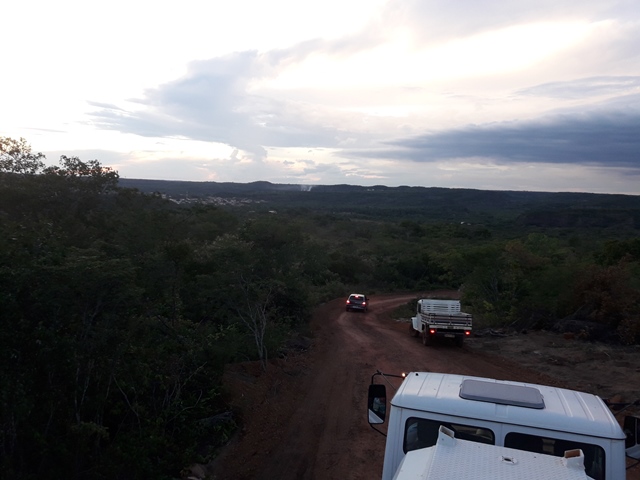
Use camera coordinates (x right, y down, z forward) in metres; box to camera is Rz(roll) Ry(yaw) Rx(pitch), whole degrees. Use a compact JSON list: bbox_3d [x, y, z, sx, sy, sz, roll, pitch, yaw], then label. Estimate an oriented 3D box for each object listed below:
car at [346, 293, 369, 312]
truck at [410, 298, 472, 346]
[{"bbox_3d":[3.200,5.250,43.600,1.680,1.450,3.950,4,-1,9],"label":"car"},{"bbox_3d":[5.320,3.680,23.500,1.780,1.950,4.850,2,-5,0],"label":"truck"}]

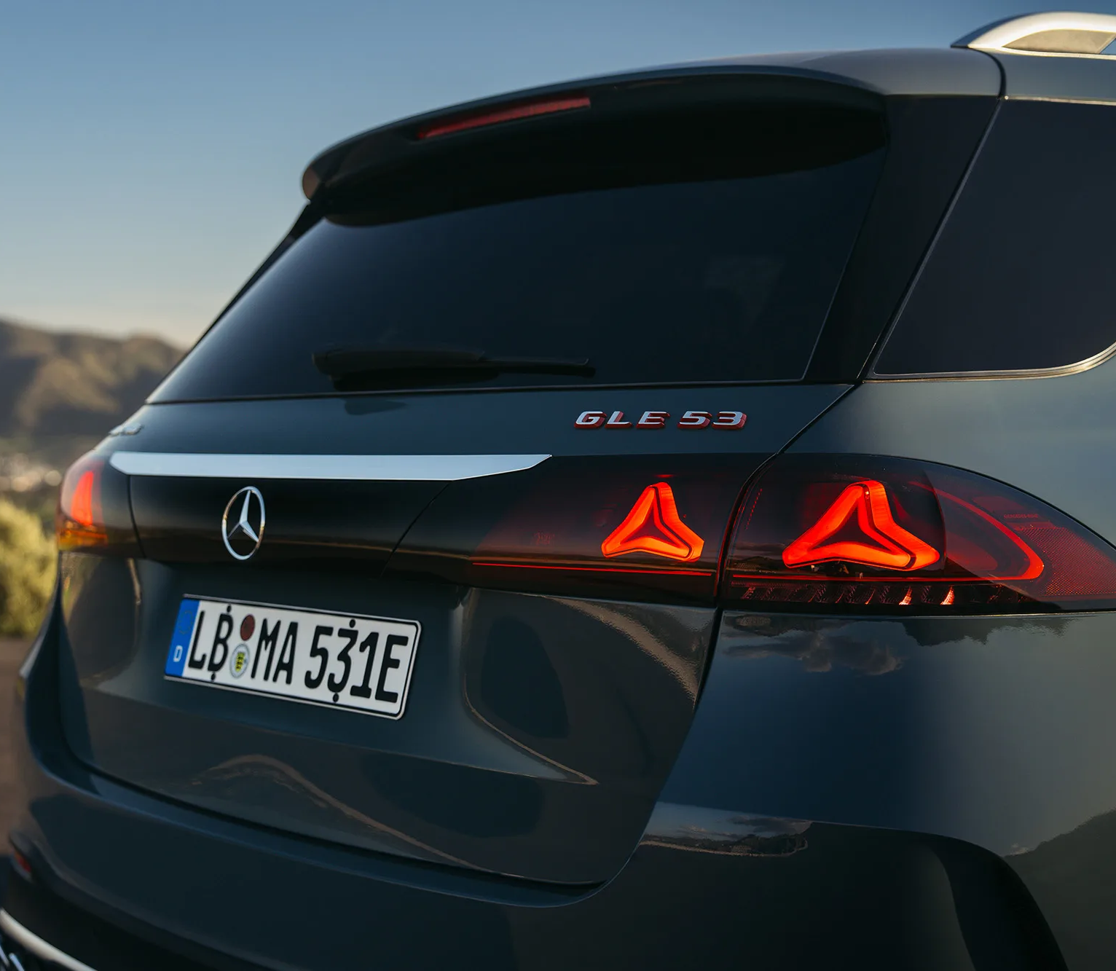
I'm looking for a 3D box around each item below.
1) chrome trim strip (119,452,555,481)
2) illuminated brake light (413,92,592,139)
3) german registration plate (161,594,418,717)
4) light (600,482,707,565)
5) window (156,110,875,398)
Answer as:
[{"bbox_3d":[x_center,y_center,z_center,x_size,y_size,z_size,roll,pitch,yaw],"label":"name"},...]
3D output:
[{"bbox_3d":[-0.346,-0.023,2.190,0.085,0.033,0.935,-1,1,-41],"label":"chrome trim strip"},{"bbox_3d":[-0.081,-0.488,2.417,0.025,0.017,0.352,-1,1,-41],"label":"illuminated brake light"},{"bbox_3d":[-0.334,0.202,2.204,0.012,0.110,0.520,19,-12,-40],"label":"german registration plate"},{"bbox_3d":[0.095,0.037,1.784,0.122,0.080,0.045,1,1,40],"label":"light"},{"bbox_3d":[-0.155,-0.270,2.354,1.340,0.430,0.110,1,-35,48],"label":"window"}]

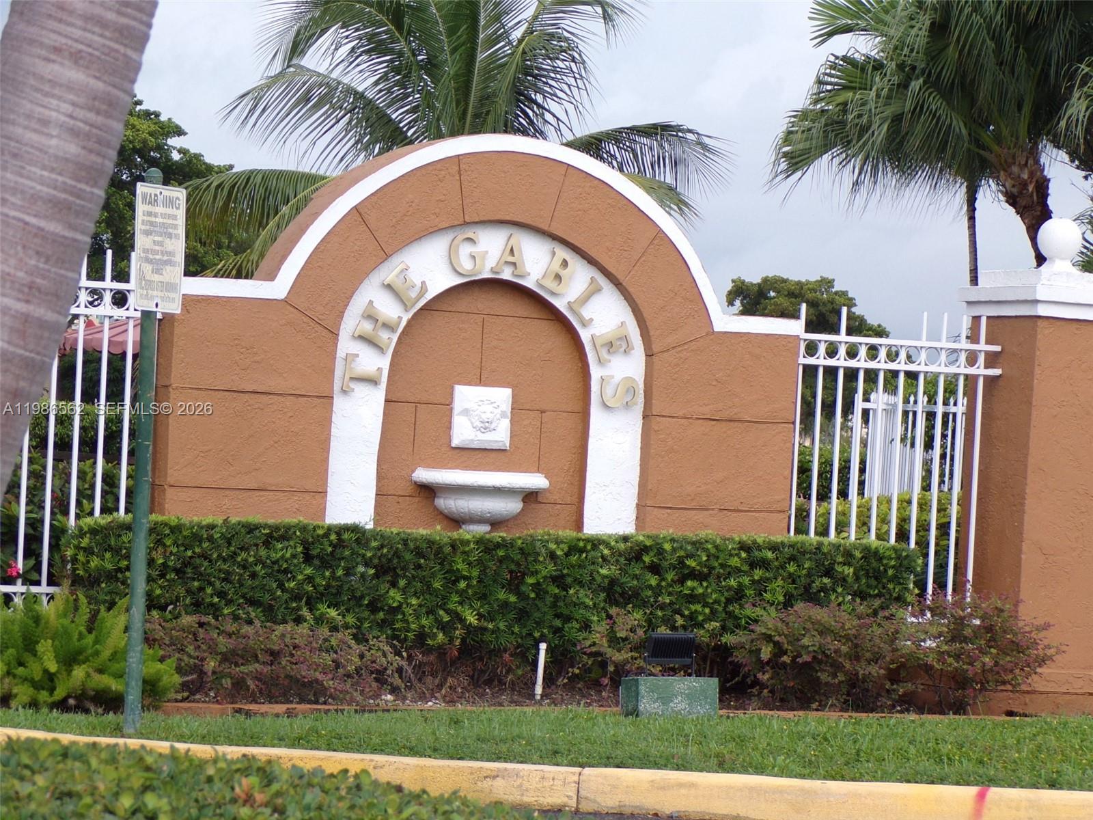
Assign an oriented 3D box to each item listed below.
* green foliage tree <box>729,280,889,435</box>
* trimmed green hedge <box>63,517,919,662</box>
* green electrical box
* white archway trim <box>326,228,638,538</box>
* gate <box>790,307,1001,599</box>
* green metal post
[{"bbox_3d":[4.484,-0.201,61.987,3.100,4.236,3.100,3,0,0],"label":"green foliage tree"},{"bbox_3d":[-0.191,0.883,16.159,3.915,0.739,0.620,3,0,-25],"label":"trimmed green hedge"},{"bbox_3d":[0.540,1.292,16.030,0.397,0.194,0.194,3,0,-25],"label":"green electrical box"},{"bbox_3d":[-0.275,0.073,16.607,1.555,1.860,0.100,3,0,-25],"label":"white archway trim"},{"bbox_3d":[1.709,0.343,17.646,1.139,1.651,0.050,3,0,-25],"label":"gate"},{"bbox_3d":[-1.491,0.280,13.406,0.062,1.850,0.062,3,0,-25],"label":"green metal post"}]

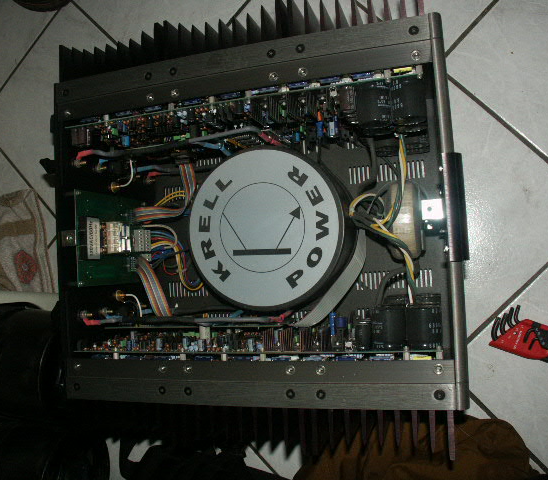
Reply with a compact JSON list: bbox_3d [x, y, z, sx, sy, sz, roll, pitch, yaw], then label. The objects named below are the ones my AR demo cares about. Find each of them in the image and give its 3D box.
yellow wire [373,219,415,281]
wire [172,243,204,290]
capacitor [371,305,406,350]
[{"bbox_3d":[0.142,0.009,0.597,0.023,0.038,0.082,-38,79,13],"label":"yellow wire"},{"bbox_3d":[-0.122,0.040,0.743,0.032,0.040,0.064,-4,88,17],"label":"wire"},{"bbox_3d":[0.120,0.091,0.540,0.035,0.035,0.043,-4,88,17],"label":"capacitor"}]

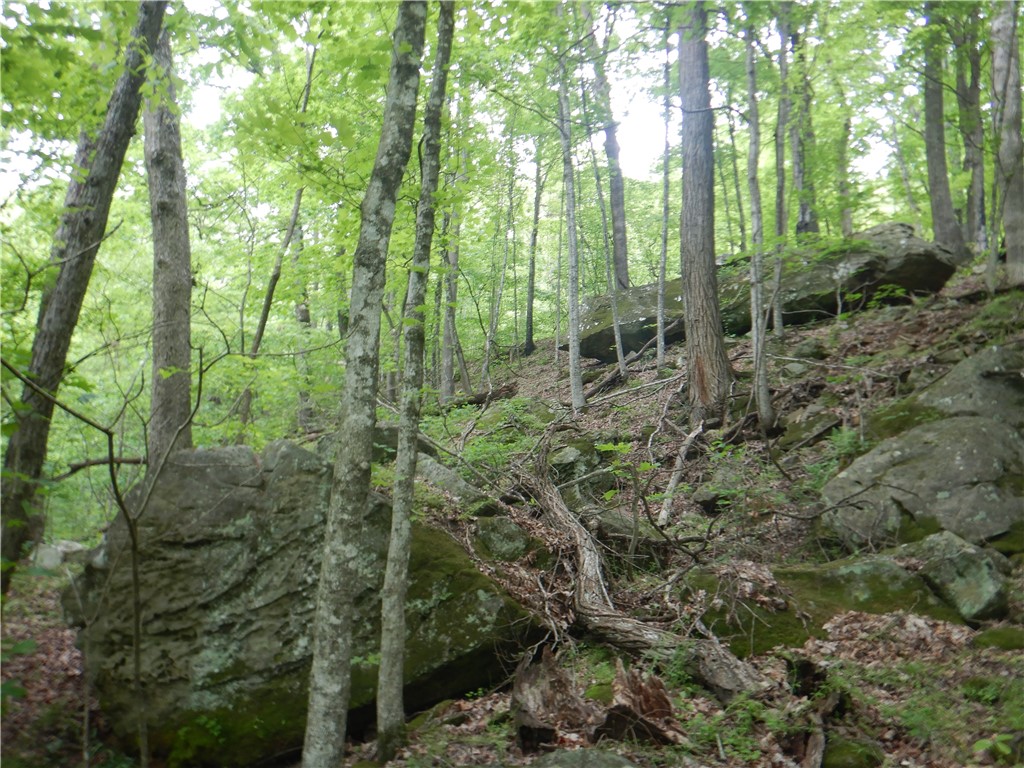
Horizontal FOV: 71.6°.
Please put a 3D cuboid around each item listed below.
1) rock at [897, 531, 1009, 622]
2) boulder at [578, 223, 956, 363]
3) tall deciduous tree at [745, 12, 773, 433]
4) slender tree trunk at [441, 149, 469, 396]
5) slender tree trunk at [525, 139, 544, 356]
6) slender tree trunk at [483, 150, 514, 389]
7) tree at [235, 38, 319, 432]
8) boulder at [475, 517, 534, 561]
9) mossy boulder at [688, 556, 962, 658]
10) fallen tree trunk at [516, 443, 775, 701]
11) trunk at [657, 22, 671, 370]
[{"bbox_3d":[3.474,1.526,5.600,0.750,0.580,0.600,-4,-8,31],"label":"rock"},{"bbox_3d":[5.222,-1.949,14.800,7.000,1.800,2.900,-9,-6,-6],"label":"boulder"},{"bbox_3d":[3.164,-2.119,9.104,0.180,5.377,0.180,-2,-7,20],"label":"tall deciduous tree"},{"bbox_3d":[-0.972,-1.987,12.463,0.250,4.645,0.250,3,-7,-5],"label":"slender tree trunk"},{"bbox_3d":[0.490,-2.961,15.072,0.200,4.813,0.200,3,-6,1],"label":"slender tree trunk"},{"bbox_3d":[-0.236,-2.081,12.646,0.180,4.374,0.180,7,-6,-2],"label":"slender tree trunk"},{"bbox_3d":[-3.898,-2.593,11.885,0.240,6.864,0.240,10,-7,-20],"label":"tree"},{"bbox_3d":[-0.075,1.371,6.300,0.500,0.360,0.420,0,-6,0],"label":"boulder"},{"bbox_3d":[2.316,1.692,5.400,1.850,0.550,1.000,-1,-7,11],"label":"mossy boulder"},{"bbox_3d":[0.739,1.323,6.507,0.750,0.400,4.427,2,15,-17],"label":"fallen tree trunk"},{"bbox_3d":[2.611,-3.294,12.150,0.130,6.185,0.130,1,-7,12],"label":"trunk"}]

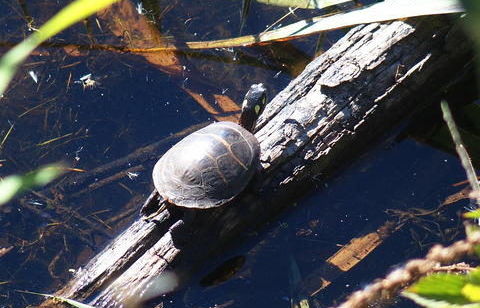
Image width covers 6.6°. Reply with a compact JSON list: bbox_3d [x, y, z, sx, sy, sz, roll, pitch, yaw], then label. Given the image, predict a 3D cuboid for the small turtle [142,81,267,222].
[{"bbox_3d":[-0.034,0.008,4.596,0.104,0.062,0.189,30,52,28],"label":"small turtle"}]

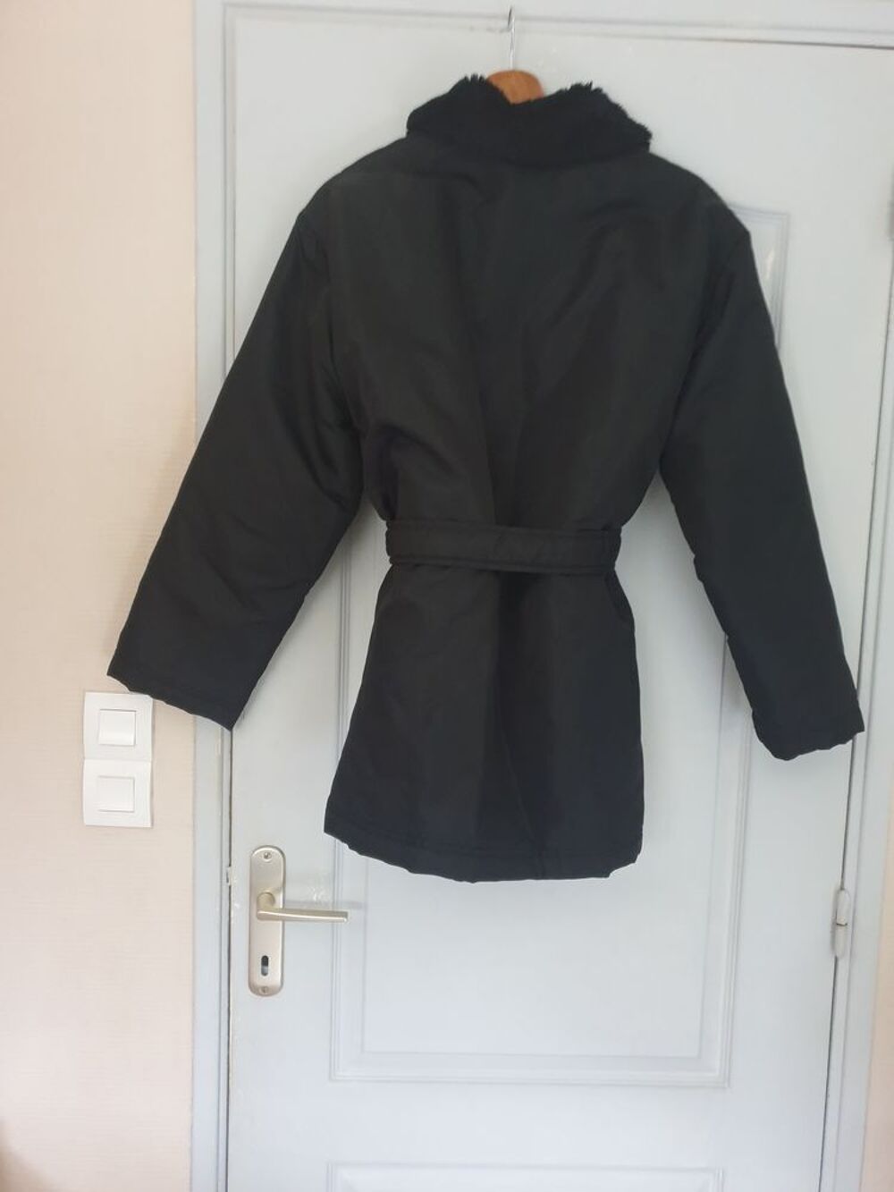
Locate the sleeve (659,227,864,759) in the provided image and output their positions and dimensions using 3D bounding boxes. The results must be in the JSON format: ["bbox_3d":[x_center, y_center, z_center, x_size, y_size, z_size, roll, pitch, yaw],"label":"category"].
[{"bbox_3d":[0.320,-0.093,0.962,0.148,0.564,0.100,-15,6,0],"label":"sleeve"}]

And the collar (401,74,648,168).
[{"bbox_3d":[0.082,-0.470,0.894,0.244,0.086,0.140,2,6,-1],"label":"collar"}]

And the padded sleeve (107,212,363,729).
[{"bbox_3d":[-0.183,-0.121,0.949,0.181,0.528,0.110,24,5,-3],"label":"padded sleeve"}]

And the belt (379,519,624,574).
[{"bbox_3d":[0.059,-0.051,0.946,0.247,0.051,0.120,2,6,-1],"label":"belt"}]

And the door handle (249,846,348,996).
[{"bbox_3d":[-0.173,0.387,1.031,0.119,0.185,0.060,2,6,-1],"label":"door handle"}]

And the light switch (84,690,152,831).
[{"bbox_3d":[-0.379,0.190,1.036,0.079,0.158,0.012,2,6,-1],"label":"light switch"}]

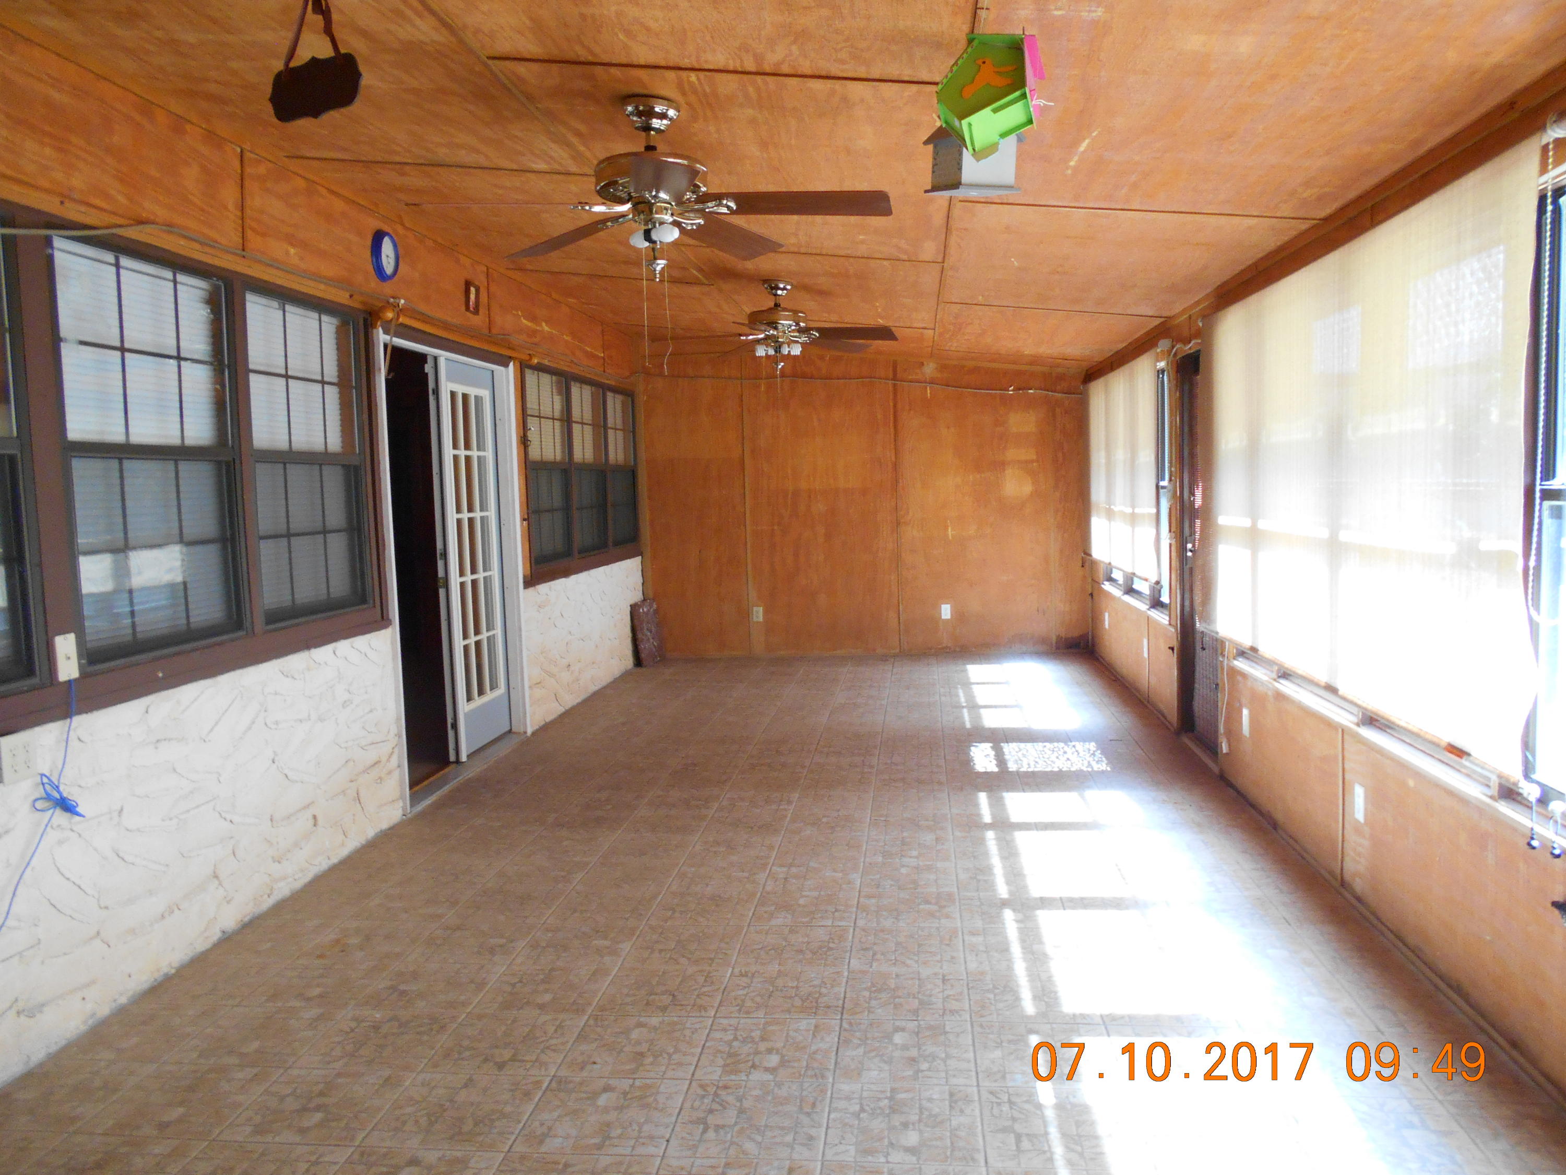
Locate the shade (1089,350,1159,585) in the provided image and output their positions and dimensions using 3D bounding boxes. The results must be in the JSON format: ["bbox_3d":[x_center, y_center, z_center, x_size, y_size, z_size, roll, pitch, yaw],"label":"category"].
[{"bbox_3d":[2.179,-0.777,7.698,0.050,1.294,2.612,-1,5,6],"label":"shade"}]

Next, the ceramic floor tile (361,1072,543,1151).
[{"bbox_3d":[-0.733,1.190,2.676,0.330,0.010,0.322,-1,5,6],"label":"ceramic floor tile"}]

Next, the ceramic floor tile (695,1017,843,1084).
[{"bbox_3d":[-0.032,1.147,2.917,0.330,0.010,0.322,-1,5,6],"label":"ceramic floor tile"}]

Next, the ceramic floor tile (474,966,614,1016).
[{"bbox_3d":[-0.663,1.132,3.309,0.330,0.010,0.322,-1,5,6],"label":"ceramic floor tile"}]

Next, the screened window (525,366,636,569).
[{"bbox_3d":[-1.345,-0.811,8.226,0.070,1.196,2.595,-1,5,6],"label":"screened window"}]

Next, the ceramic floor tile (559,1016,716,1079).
[{"bbox_3d":[-0.365,1.154,2.955,0.330,0.010,0.322,-1,5,6],"label":"ceramic floor tile"}]

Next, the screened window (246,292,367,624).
[{"bbox_3d":[-1.774,-0.472,4.424,0.070,1.151,0.795,-1,5,6],"label":"screened window"}]

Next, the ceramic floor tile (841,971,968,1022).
[{"bbox_3d":[0.336,1.111,3.196,0.330,0.010,0.322,-1,5,6],"label":"ceramic floor tile"}]

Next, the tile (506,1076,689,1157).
[{"bbox_3d":[-0.400,1.183,2.639,0.330,0.010,0.322,-1,5,6],"label":"tile"}]

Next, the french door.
[{"bbox_3d":[-1.641,-0.158,6.242,0.050,2.022,0.775,-1,5,6],"label":"french door"}]

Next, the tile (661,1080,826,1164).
[{"bbox_3d":[-0.067,1.176,2.601,0.330,0.010,0.322,-1,5,6],"label":"tile"}]

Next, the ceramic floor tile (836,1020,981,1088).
[{"bbox_3d":[0.302,1.149,2.900,0.330,0.010,0.320,-1,5,6],"label":"ceramic floor tile"}]

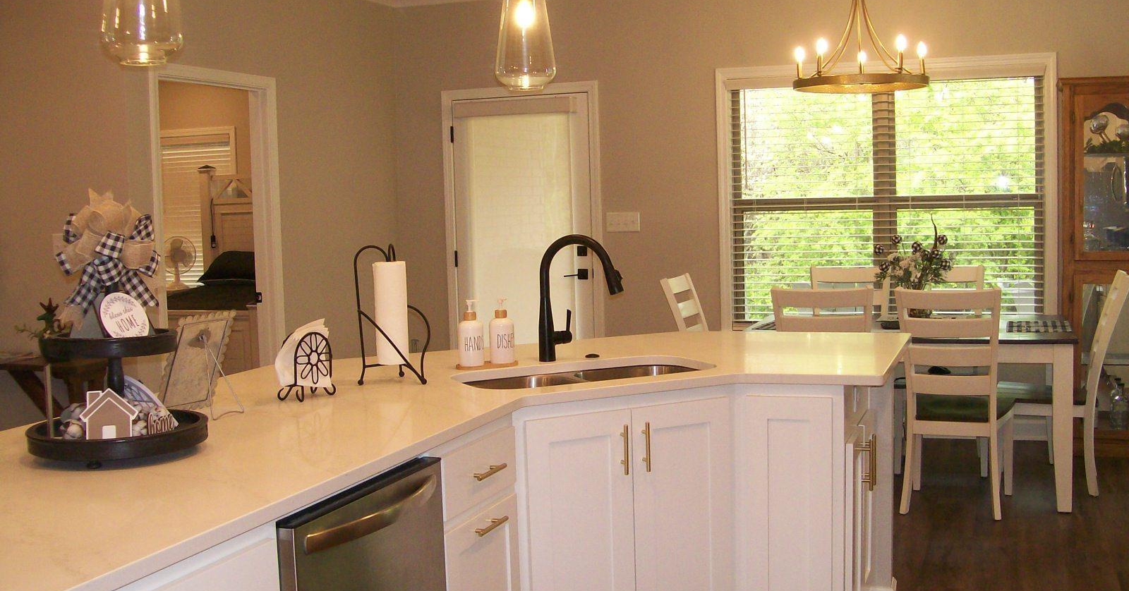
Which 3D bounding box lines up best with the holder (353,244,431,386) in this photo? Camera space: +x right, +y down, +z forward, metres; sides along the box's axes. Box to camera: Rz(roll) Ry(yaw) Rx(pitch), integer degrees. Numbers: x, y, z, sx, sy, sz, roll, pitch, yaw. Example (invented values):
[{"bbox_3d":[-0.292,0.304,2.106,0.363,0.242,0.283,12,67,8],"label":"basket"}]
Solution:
[{"bbox_3d":[-0.494,0.046,3.402,0.220,0.394,0.170,-2,5,0],"label":"holder"}]

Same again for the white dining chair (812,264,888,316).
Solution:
[{"bbox_3d":[1.496,0.350,6.247,0.460,0.980,0.540,0,6,19],"label":"white dining chair"}]

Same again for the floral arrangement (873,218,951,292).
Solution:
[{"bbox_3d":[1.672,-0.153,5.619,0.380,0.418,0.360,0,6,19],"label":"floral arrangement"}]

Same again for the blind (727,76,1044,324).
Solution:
[{"bbox_3d":[1.748,-0.533,6.504,1.700,1.340,0.070,0,6,19],"label":"blind"}]

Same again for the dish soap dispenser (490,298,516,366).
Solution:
[{"bbox_3d":[-0.188,0.108,3.520,0.075,0.193,0.078,-2,5,0],"label":"dish soap dispenser"}]

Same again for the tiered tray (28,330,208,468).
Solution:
[{"bbox_3d":[-0.959,0.205,2.506,0.385,0.268,0.385,0,6,19],"label":"tiered tray"}]

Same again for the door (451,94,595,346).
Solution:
[{"bbox_3d":[-0.250,-0.217,7.406,0.910,2.040,0.050,0,5,20],"label":"door"}]

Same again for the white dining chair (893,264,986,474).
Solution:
[{"bbox_3d":[1.912,0.364,5.943,0.460,1.000,0.610,0,5,20],"label":"white dining chair"}]

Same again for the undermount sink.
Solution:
[{"bbox_3d":[0.071,0.329,3.377,0.770,0.200,0.410,-4,5,-24],"label":"undermount sink"}]

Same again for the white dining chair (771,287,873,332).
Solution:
[{"bbox_3d":[1.207,0.440,5.280,0.460,1.000,0.610,0,5,20],"label":"white dining chair"}]

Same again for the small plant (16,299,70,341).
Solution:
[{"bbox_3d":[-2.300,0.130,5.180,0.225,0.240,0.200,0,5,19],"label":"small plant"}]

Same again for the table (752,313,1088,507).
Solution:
[{"bbox_3d":[1.626,0.517,5.596,1.480,0.755,0.930,0,6,19],"label":"table"}]

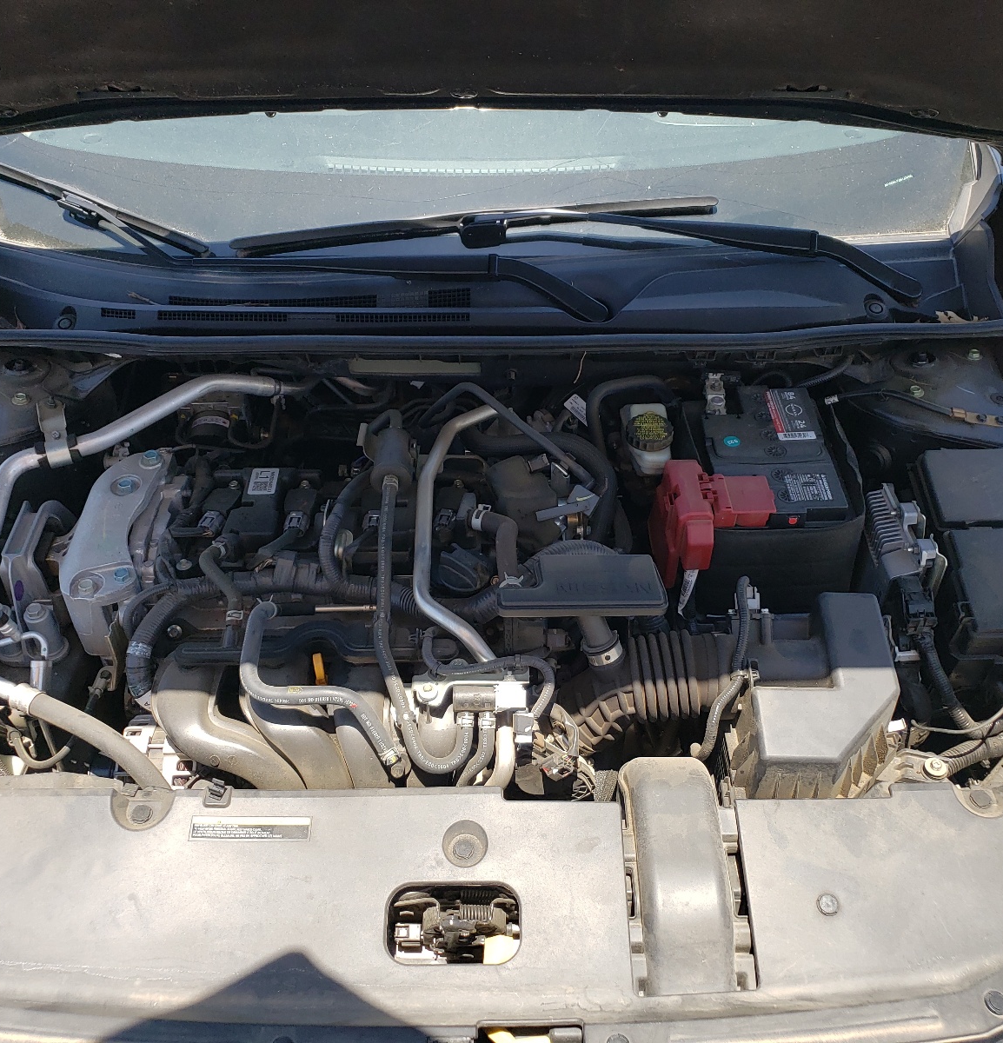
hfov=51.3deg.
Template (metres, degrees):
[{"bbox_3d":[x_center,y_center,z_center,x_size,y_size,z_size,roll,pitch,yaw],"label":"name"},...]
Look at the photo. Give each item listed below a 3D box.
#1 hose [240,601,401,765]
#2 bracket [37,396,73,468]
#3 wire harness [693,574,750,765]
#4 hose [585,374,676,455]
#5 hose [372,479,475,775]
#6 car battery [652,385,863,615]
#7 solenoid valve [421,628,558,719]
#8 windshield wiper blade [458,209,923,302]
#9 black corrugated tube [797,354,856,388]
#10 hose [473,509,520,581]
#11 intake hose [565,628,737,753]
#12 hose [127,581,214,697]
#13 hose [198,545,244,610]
[{"bbox_3d":[-0.194,0.174,1.132,0.155,0.085,0.165,0,43,-1],"label":"hose"},{"bbox_3d":[-0.568,-0.114,1.330,0.035,0.045,0.105,-13,45,-14],"label":"bracket"},{"bbox_3d":[0.244,0.158,1.152,0.050,0.055,0.225,13,45,11],"label":"wire harness"},{"bbox_3d":[0.165,-0.134,1.325,0.110,0.085,0.095,-1,42,-2],"label":"hose"},{"bbox_3d":[-0.080,0.105,1.095,0.100,0.130,0.310,-1,42,-2],"label":"hose"},{"bbox_3d":[0.356,-0.031,1.497,0.182,0.195,0.250,0,43,-1],"label":"car battery"},{"bbox_3d":[-0.013,0.153,1.075,0.130,0.060,0.095,-1,42,-2],"label":"solenoid valve"},{"bbox_3d":[0.259,-0.363,1.421,0.620,0.085,0.085,0,43,-1],"label":"windshield wiper blade"},{"bbox_3d":[0.465,-0.215,1.492,0.090,0.050,0.030,0,43,-1],"label":"black corrugated tube"},{"bbox_3d":[-0.007,0.028,1.208,0.058,0.045,0.095,0,43,-1],"label":"hose"},{"bbox_3d":[0.158,0.176,1.110,0.165,0.110,0.120,-1,42,-2],"label":"intake hose"},{"bbox_3d":[-0.355,0.123,1.125,0.085,0.085,0.085,-1,42,-2],"label":"hose"},{"bbox_3d":[-0.325,0.063,1.208,0.050,0.045,0.075,0,43,-1],"label":"hose"}]

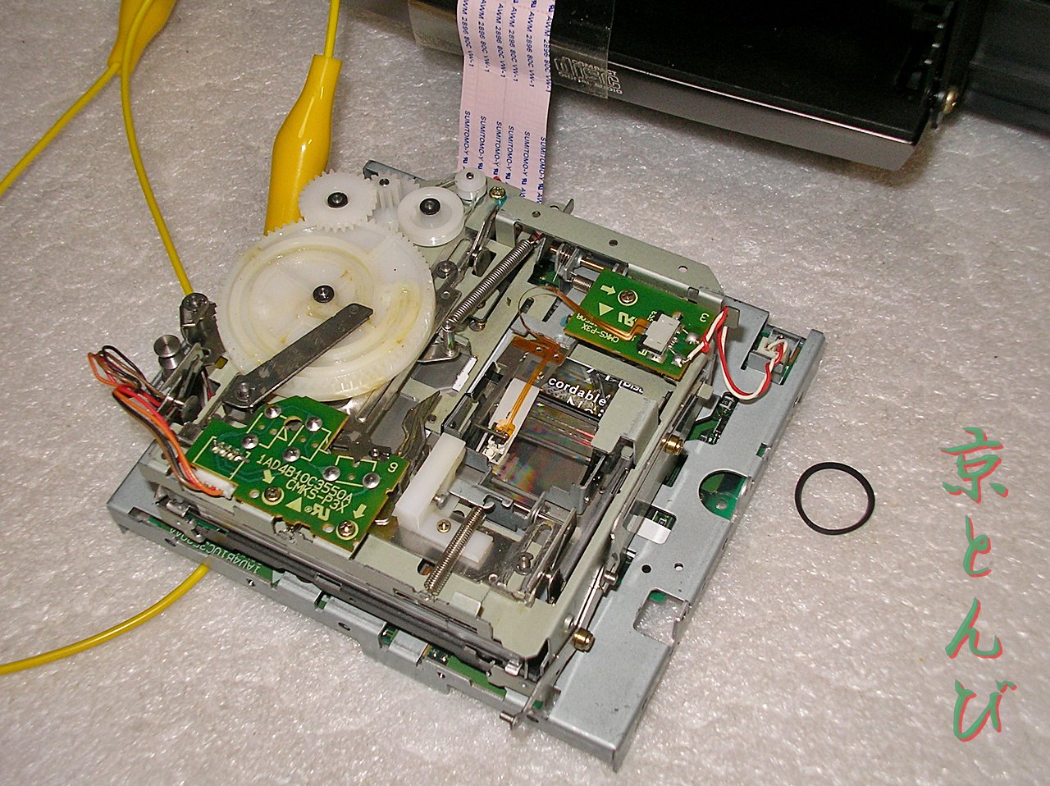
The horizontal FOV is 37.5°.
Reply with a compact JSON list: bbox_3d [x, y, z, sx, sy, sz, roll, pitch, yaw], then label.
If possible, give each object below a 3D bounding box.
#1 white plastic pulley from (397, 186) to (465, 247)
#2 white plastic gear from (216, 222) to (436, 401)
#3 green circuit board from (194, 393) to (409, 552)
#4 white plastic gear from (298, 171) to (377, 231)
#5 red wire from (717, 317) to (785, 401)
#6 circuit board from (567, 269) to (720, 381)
[{"bbox_3d":[-0.021,-0.041,0.353,0.016,0.006,0.016,-1,55,2],"label":"white plastic pulley"},{"bbox_3d":[-0.044,-0.020,0.341,0.049,0.007,0.049,-1,55,2],"label":"white plastic gear"},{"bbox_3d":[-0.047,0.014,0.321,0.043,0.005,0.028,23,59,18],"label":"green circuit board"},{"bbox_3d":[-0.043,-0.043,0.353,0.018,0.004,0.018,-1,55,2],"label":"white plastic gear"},{"bbox_3d":[0.047,-0.008,0.338,0.014,0.009,0.017,23,59,18],"label":"red wire"},{"bbox_3d":[0.025,-0.016,0.338,0.028,0.003,0.020,23,59,18],"label":"circuit board"}]

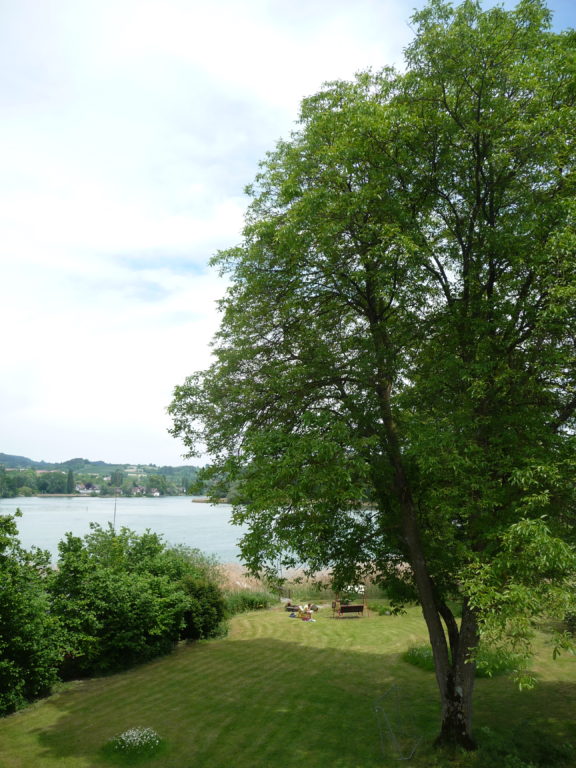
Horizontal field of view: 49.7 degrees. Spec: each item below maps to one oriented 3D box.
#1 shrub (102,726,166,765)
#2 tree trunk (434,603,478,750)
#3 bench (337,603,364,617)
[{"bbox_3d":[-3.769,8.799,15.230,1.380,0.500,1.100,2,-10,-14],"label":"shrub"},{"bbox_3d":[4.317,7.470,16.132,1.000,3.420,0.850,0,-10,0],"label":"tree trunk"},{"bbox_3d":[3.560,12.593,34.891,1.480,0.740,0.580,1,-10,-4],"label":"bench"}]

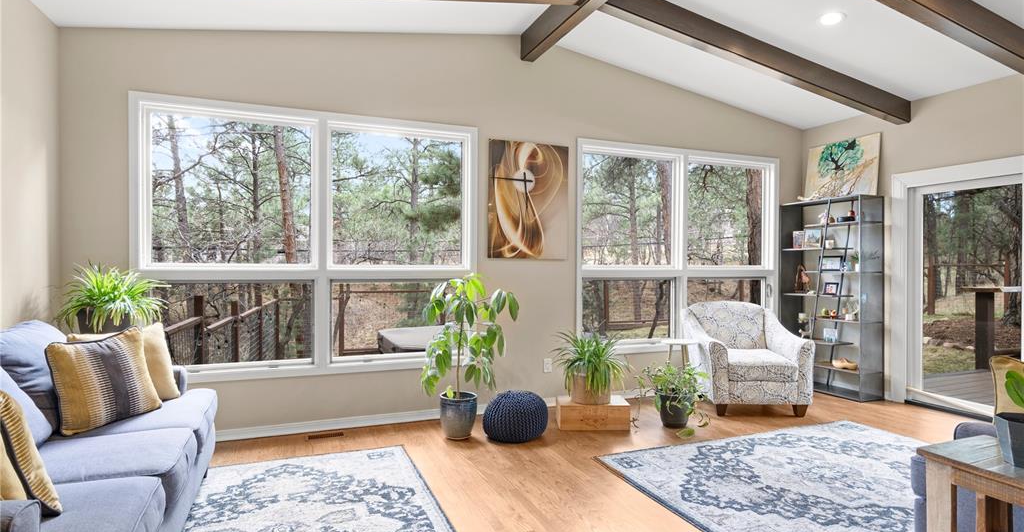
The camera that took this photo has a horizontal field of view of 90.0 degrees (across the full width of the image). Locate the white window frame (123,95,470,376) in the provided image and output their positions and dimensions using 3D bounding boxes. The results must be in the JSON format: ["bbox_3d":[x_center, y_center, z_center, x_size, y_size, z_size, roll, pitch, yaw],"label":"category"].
[{"bbox_3d":[-1.462,-0.178,3.949,2.479,2.018,0.110,0,0,-21],"label":"white window frame"}]

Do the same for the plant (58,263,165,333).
[{"bbox_3d":[-2.410,0.235,3.064,0.540,0.500,0.540,0,0,-22],"label":"plant"}]

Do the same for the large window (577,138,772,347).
[{"bbox_3d":[1.753,-0.169,5.171,2.479,2.012,0.110,0,0,-21],"label":"large window"}]

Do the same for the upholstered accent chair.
[{"bbox_3d":[2.060,0.785,4.550,0.850,0.910,0.770,0,0,3],"label":"upholstered accent chair"}]

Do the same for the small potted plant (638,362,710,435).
[{"bbox_3d":[1.263,1.011,4.026,0.530,0.510,0.470,0,0,-21],"label":"small potted plant"}]

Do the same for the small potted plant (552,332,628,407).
[{"bbox_3d":[0.620,0.785,4.060,0.580,0.550,0.560,0,0,0],"label":"small potted plant"}]

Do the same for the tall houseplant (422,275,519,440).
[{"bbox_3d":[-0.314,0.661,3.782,0.670,1.180,0.600,0,0,-21],"label":"tall houseplant"}]

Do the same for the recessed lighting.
[{"bbox_3d":[2.238,-1.729,3.580,0.180,0.030,0.180,9,-3,-22],"label":"recessed lighting"}]

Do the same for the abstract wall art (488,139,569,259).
[{"bbox_3d":[0.167,-0.576,4.526,0.769,1.035,0.040,0,0,-21],"label":"abstract wall art"}]

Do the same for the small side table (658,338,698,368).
[{"bbox_3d":[1.553,0.982,4.709,0.360,0.570,0.360,0,0,-21],"label":"small side table"}]

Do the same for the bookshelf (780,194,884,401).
[{"bbox_3d":[3.168,0.297,5.111,0.340,1.885,0.830,0,0,-22],"label":"bookshelf"}]

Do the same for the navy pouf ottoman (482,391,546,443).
[{"bbox_3d":[0.030,1.073,3.670,0.475,0.335,0.475,0,0,0],"label":"navy pouf ottoman"}]

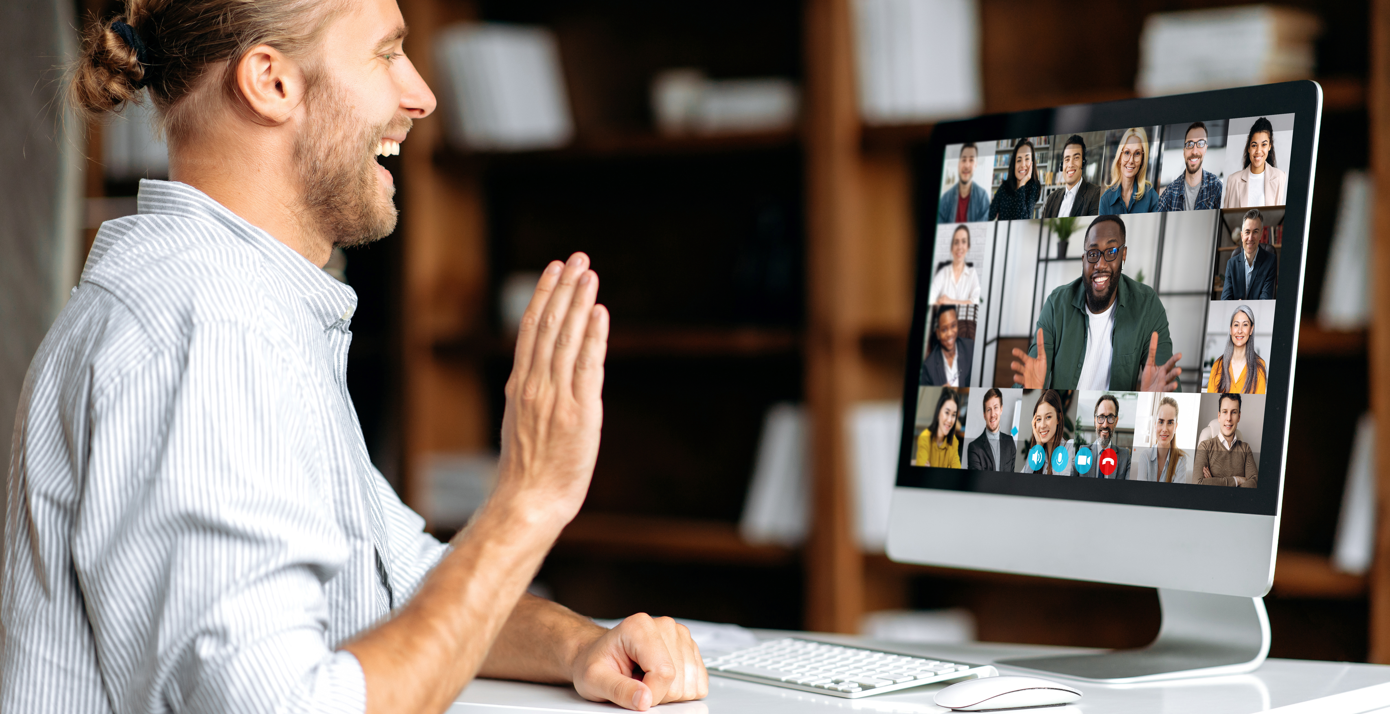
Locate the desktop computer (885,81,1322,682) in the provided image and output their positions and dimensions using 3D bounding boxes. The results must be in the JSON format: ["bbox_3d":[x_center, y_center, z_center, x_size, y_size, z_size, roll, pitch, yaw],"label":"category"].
[{"bbox_3d":[0.343,0.020,2.568,0.172,0.446,0.528,0,0,-27],"label":"desktop computer"}]

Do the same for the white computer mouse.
[{"bbox_3d":[0.219,0.235,2.292,0.114,0.022,0.057,0,0,-30],"label":"white computer mouse"}]

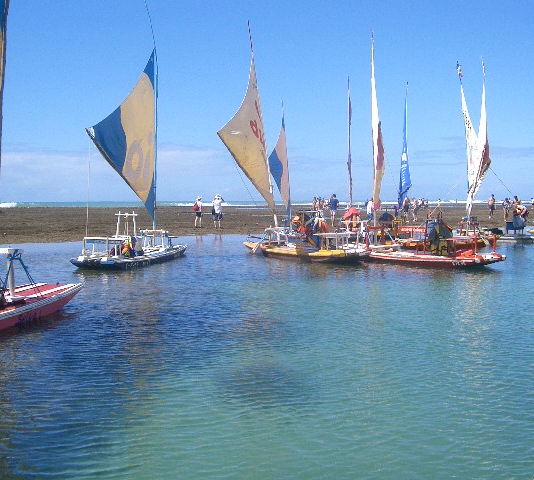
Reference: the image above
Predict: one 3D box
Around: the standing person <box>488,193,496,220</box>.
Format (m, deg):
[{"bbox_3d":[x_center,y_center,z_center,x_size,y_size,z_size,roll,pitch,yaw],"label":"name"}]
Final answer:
[{"bbox_3d":[16.070,-2.388,51.550,0.500,1.730,0.360,1,3,25],"label":"standing person"}]

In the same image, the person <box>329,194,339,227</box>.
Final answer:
[{"bbox_3d":[3.529,-1.524,37.699,0.520,1.720,0.420,-2,4,-30],"label":"person"}]

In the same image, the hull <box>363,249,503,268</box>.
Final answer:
[{"bbox_3d":[3.851,0.348,18.046,1.250,0.400,4.200,-2,4,-37],"label":"hull"}]

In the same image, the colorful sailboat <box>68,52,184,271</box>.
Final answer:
[{"bbox_3d":[-3.027,-2.203,17.807,1.500,5.600,4.700,1,3,19],"label":"colorful sailboat"}]

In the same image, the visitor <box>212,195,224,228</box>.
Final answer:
[{"bbox_3d":[-2.540,-1.450,37.001,0.600,1.760,0.450,1,3,15],"label":"visitor"}]

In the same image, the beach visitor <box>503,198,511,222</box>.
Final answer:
[{"bbox_3d":[16.136,-2.013,48.382,0.380,1.570,0.450,-2,4,-32],"label":"beach visitor"}]

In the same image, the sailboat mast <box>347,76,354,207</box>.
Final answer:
[{"bbox_3d":[2.904,-3.103,25.000,0.200,5.130,0.200,-1,0,18],"label":"sailboat mast"}]

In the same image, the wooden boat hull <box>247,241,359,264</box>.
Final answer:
[{"bbox_3d":[0.781,0.266,19.543,1.250,0.420,4.400,-3,4,-38],"label":"wooden boat hull"}]

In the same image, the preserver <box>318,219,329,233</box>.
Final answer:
[{"bbox_3d":[1.520,-0.383,19.300,0.320,0.400,0.220,0,3,6],"label":"preserver"}]

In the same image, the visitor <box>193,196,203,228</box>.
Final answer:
[{"bbox_3d":[-3.565,-1.449,37.524,0.500,1.660,0.450,2,4,37],"label":"visitor"}]

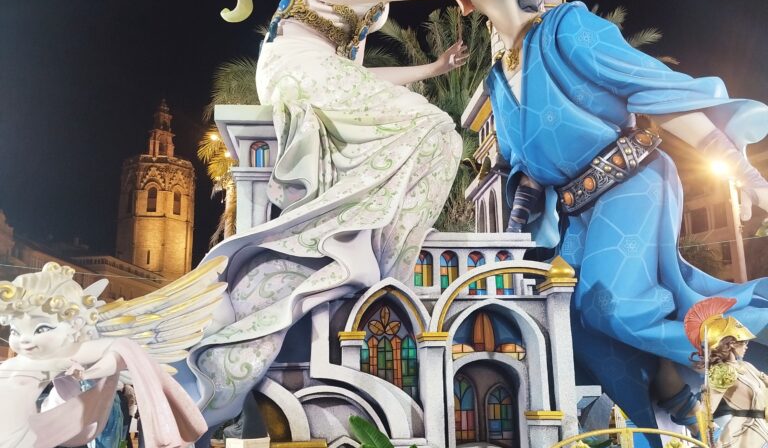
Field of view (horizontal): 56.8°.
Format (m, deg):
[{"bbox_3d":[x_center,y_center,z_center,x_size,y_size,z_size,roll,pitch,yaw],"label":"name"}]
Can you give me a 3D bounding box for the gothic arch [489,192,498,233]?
[{"bbox_3d":[1.129,-0.078,7.402,0.100,0.520,0.340,1,-13,-9],"label":"gothic arch"}]

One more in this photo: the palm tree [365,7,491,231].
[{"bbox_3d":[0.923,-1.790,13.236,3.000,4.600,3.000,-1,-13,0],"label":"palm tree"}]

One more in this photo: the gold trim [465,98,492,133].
[{"bbox_3d":[1.091,-1.299,8.248,0.120,0.240,1.000,1,-13,-9],"label":"gold trim"}]

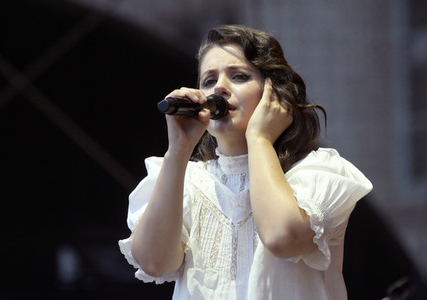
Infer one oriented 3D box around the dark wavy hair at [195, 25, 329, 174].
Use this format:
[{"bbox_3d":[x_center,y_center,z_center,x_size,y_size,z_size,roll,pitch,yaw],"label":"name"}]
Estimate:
[{"bbox_3d":[0.086,-0.100,9.250,0.235,0.270,0.225,-5,-11,28],"label":"dark wavy hair"}]

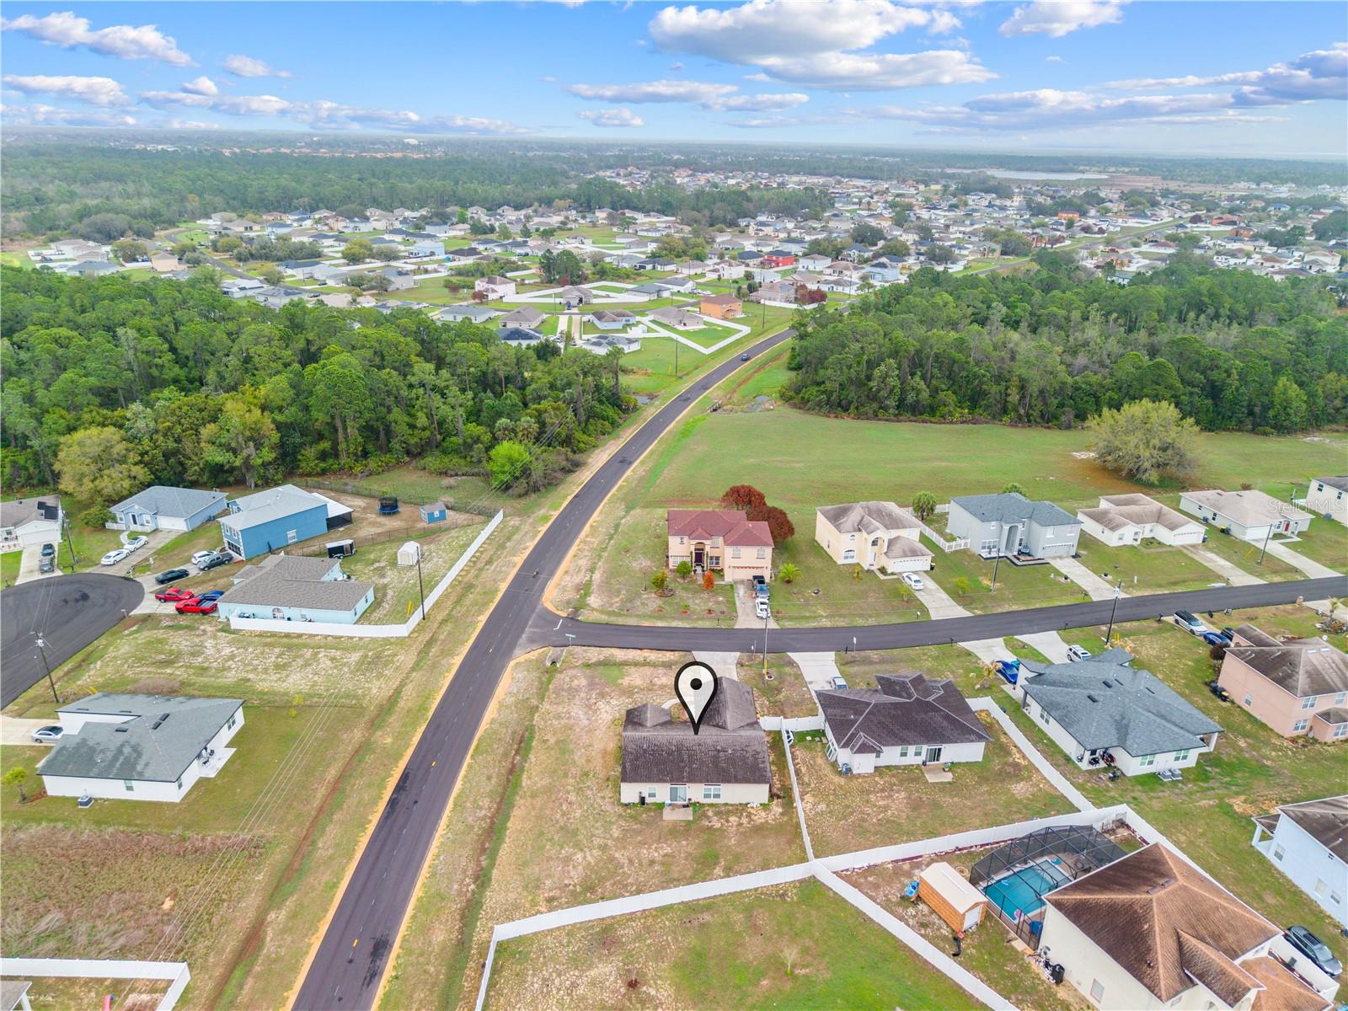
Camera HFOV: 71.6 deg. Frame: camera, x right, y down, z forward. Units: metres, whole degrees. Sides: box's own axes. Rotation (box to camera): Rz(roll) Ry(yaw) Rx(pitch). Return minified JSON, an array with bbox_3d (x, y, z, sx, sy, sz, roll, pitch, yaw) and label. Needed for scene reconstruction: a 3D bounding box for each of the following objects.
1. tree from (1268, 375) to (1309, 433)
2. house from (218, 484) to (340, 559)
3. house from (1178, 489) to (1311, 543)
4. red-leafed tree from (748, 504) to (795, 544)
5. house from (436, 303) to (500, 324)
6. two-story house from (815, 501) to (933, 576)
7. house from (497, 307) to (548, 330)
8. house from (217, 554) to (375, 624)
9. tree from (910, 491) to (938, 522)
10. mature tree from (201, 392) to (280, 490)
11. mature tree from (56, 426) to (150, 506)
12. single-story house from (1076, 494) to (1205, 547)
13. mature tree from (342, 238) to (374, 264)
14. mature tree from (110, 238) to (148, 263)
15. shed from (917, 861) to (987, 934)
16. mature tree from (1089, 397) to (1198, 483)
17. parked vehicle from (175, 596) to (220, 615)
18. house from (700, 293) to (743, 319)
[{"bbox_3d":[148.458,-24.292,224.692,8.900,13.600,8.900,1,22,0],"label":"tree"},{"bbox_3d":[-68.818,1.243,162.881,13.500,7.200,20.900,18,27,35],"label":"house"},{"bbox_3d":[105.988,0.573,172.226,16.200,4.600,16.200,-4,22,-12],"label":"house"},{"bbox_3d":[16.830,3.315,163.289,7.500,6.600,7.300,1,22,0],"label":"red-leafed tree"},{"bbox_3d":[-76.295,-71.676,345.816,16.270,5.000,13.600,7,22,15],"label":"house"},{"bbox_3d":[34.209,4.406,159.738,14.900,7.900,16.600,-4,22,-12],"label":"two-story house"},{"bbox_3d":[-54.088,-66.956,334.391,14.000,4.800,17.000,1,22,0],"label":"house"},{"bbox_3d":[-55.654,11.680,140.600,21.900,4.700,16.200,3,22,4],"label":"house"},{"bbox_3d":[45.355,0.266,169.071,4.300,5.400,4.300,1,21,0],"label":"tree"},{"bbox_3d":[-81.500,-11.485,175.633,14.000,17.500,14.000,1,21,0],"label":"mature tree"},{"bbox_3d":[-105.045,-7.908,172.528,16.800,12.200,16.800,1,21,0],"label":"mature tree"},{"bbox_3d":[82.199,1.847,168.013,17.400,4.500,17.300,-4,22,-12],"label":"single-story house"},{"bbox_3d":[-162.010,-130.096,478.782,15.500,11.800,15.000,1,22,0],"label":"mature tree"},{"bbox_3d":[-271.997,-127.241,467.004,17.000,11.300,16.000,1,22,0],"label":"mature tree"},{"bbox_3d":[25.130,34.989,84.310,3.000,2.650,5.200,-10,24,-27],"label":"shed"},{"bbox_3d":[98.478,-14.029,194.552,22.000,15.000,21.500,1,22,0],"label":"mature tree"},{"bbox_3d":[-67.418,14.304,132.256,5.550,1.850,1.950,2,22,3],"label":"parked vehicle"},{"bbox_3d":[18.562,-77.369,361.646,10.780,7.700,13.030,20,28,40],"label":"house"}]

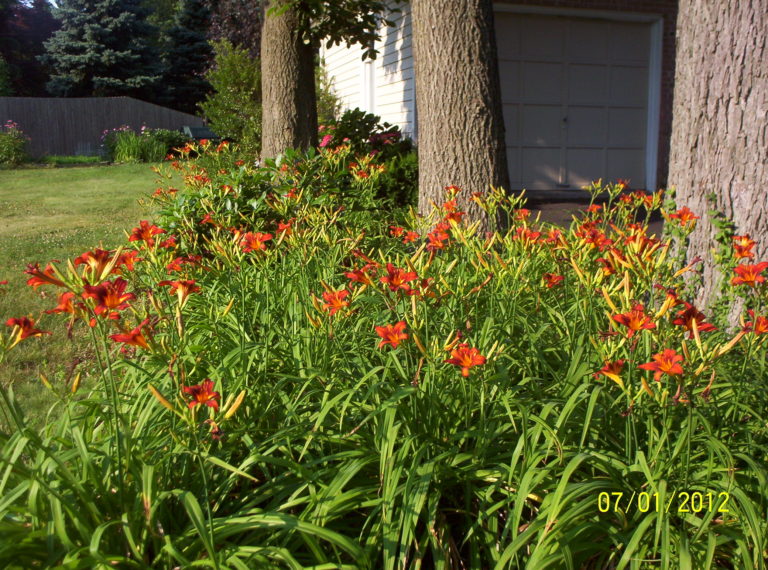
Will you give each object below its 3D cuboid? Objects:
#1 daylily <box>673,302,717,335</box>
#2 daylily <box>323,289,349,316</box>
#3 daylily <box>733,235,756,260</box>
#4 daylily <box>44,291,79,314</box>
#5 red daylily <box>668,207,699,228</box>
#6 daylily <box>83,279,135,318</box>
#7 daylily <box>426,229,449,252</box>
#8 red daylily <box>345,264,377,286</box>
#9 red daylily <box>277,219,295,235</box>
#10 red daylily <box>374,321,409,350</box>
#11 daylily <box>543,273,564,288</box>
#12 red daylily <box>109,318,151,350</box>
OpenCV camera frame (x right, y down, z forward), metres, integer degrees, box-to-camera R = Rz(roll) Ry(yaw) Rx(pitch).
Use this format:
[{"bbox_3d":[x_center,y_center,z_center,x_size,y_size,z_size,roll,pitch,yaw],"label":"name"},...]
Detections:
[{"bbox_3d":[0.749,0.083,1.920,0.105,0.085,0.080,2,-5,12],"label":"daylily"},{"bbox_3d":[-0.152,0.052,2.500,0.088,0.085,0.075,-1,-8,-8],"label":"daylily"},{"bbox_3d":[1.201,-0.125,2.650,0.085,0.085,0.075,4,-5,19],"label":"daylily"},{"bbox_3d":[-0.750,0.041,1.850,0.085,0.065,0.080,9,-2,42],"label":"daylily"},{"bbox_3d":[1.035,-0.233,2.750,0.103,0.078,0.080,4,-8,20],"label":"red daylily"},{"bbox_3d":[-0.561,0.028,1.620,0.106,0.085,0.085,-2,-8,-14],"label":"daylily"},{"bbox_3d":[0.249,-0.207,3.700,0.102,0.100,0.085,-1,13,-6],"label":"daylily"},{"bbox_3d":[-0.085,-0.033,2.750,0.095,0.080,0.100,-6,14,-25],"label":"red daylily"},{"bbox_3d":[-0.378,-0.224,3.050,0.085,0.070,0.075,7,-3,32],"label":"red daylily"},{"bbox_3d":[0.023,0.152,2.450,0.106,0.088,0.080,1,13,6],"label":"red daylily"},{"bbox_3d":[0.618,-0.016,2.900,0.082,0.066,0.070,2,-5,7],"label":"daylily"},{"bbox_3d":[-0.656,0.128,2.050,0.095,0.085,0.095,-5,13,-20],"label":"red daylily"}]

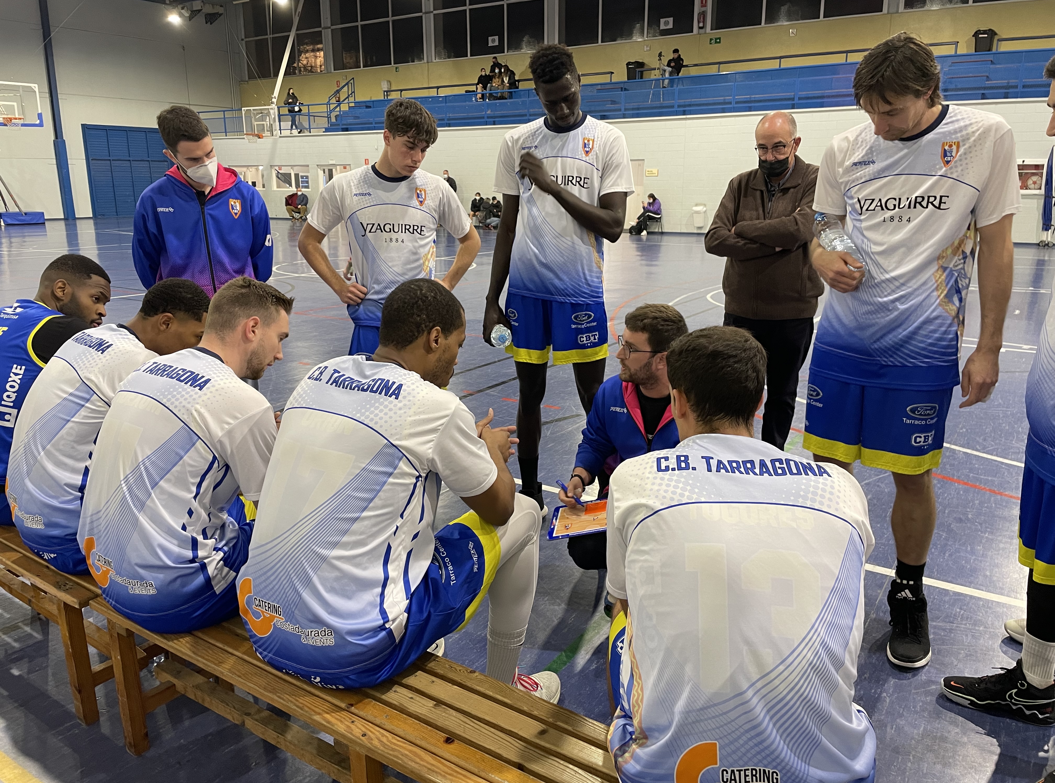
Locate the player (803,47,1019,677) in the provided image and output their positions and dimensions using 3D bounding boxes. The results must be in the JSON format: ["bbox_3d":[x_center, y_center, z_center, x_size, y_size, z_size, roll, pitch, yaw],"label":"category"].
[{"bbox_3d":[1.154,-0.119,2.452,0.620,1.850,0.480,12,19,39],"label":"player"}]

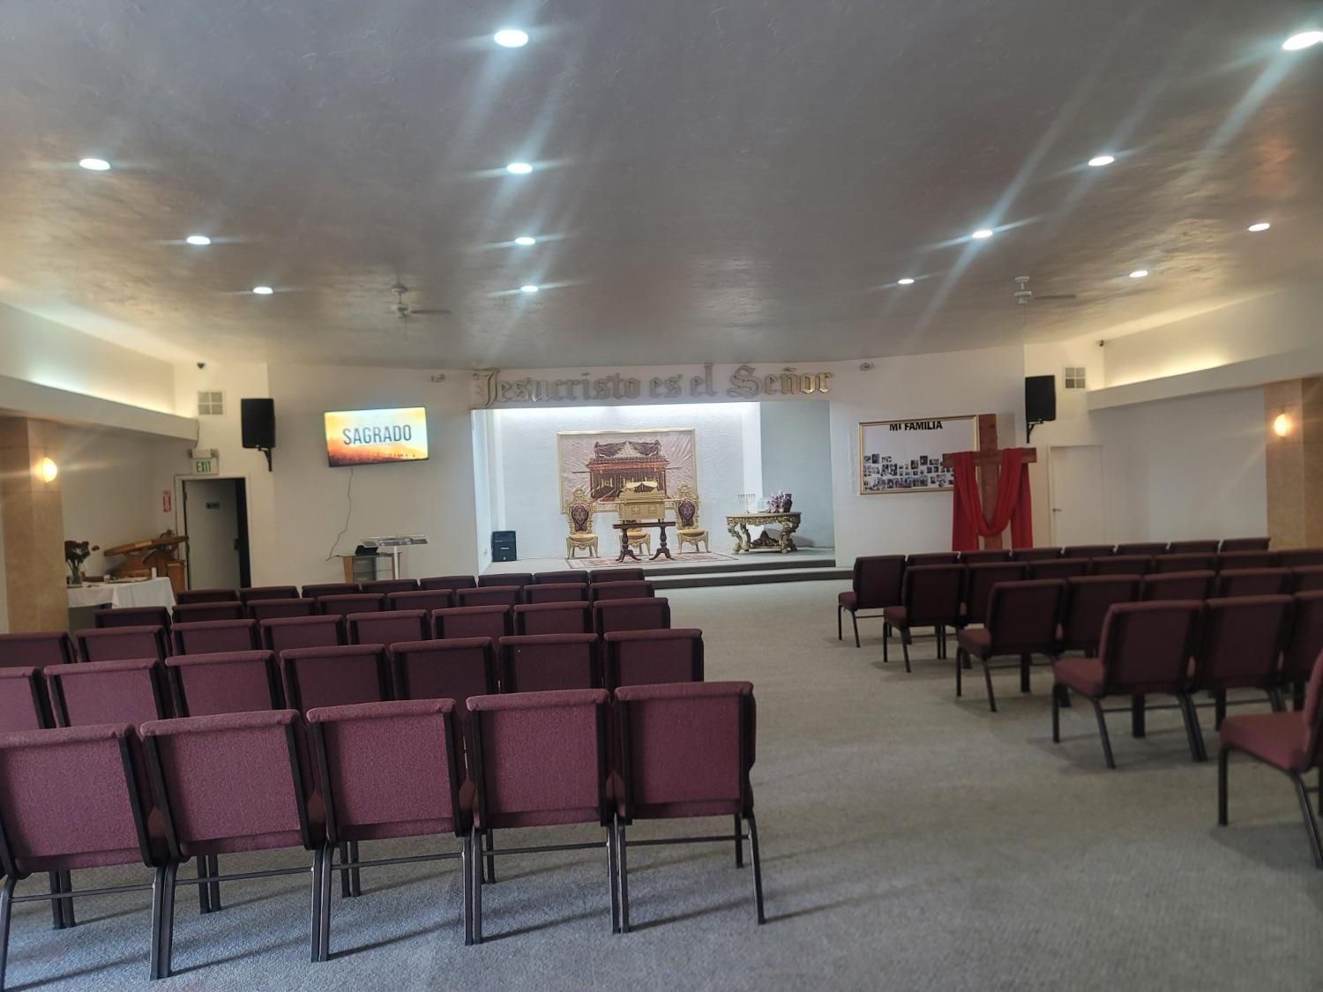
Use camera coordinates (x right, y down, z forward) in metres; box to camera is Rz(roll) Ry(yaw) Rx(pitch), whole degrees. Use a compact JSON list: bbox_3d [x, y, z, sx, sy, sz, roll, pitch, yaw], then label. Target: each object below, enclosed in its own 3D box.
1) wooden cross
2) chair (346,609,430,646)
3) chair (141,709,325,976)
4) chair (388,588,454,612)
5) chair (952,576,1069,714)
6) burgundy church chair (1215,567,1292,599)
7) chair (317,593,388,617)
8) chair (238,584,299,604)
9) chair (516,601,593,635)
[{"bbox_3d":[5.393,-0.014,15.599,1.450,2.644,0.220,-2,0,19],"label":"wooden cross"},{"bbox_3d":[-1.688,1.138,6.099,0.497,0.852,0.638,-2,0,-9],"label":"chair"},{"bbox_3d":[-1.422,1.125,3.348,0.497,0.852,0.638,-2,0,-8],"label":"chair"},{"bbox_3d":[-1.839,1.152,7.489,0.501,0.851,0.637,-2,0,-7],"label":"chair"},{"bbox_3d":[2.397,0.990,6.538,0.505,0.862,0.630,-2,0,-8],"label":"chair"},{"bbox_3d":[3.907,0.916,6.594,0.510,0.850,0.666,-2,0,-3],"label":"burgundy church chair"},{"bbox_3d":[-2.339,1.172,7.422,0.501,0.851,0.637,-2,0,-8],"label":"chair"},{"bbox_3d":[-3.435,1.232,8.606,0.505,0.862,0.630,-2,0,-8],"label":"chair"},{"bbox_3d":[-0.712,1.102,6.313,0.492,0.840,0.656,-2,0,-8],"label":"chair"}]

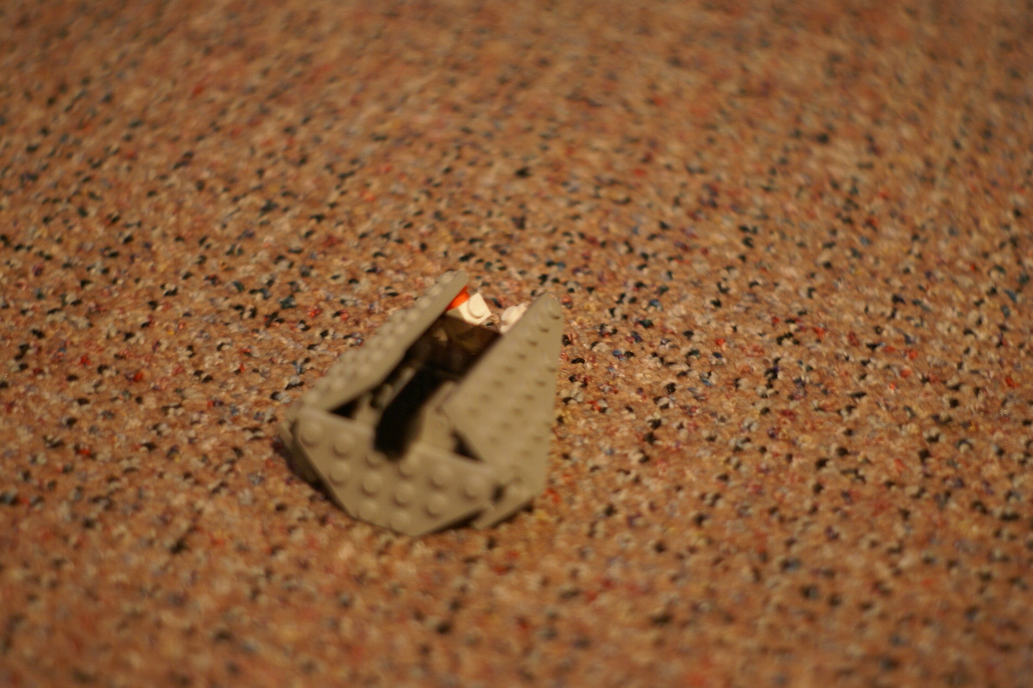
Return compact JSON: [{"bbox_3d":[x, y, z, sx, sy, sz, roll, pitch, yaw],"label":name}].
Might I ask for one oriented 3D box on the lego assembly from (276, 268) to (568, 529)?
[{"bbox_3d":[-0.016,0.013,0.524,0.067,0.034,0.079,17,29,13],"label":"lego assembly"}]

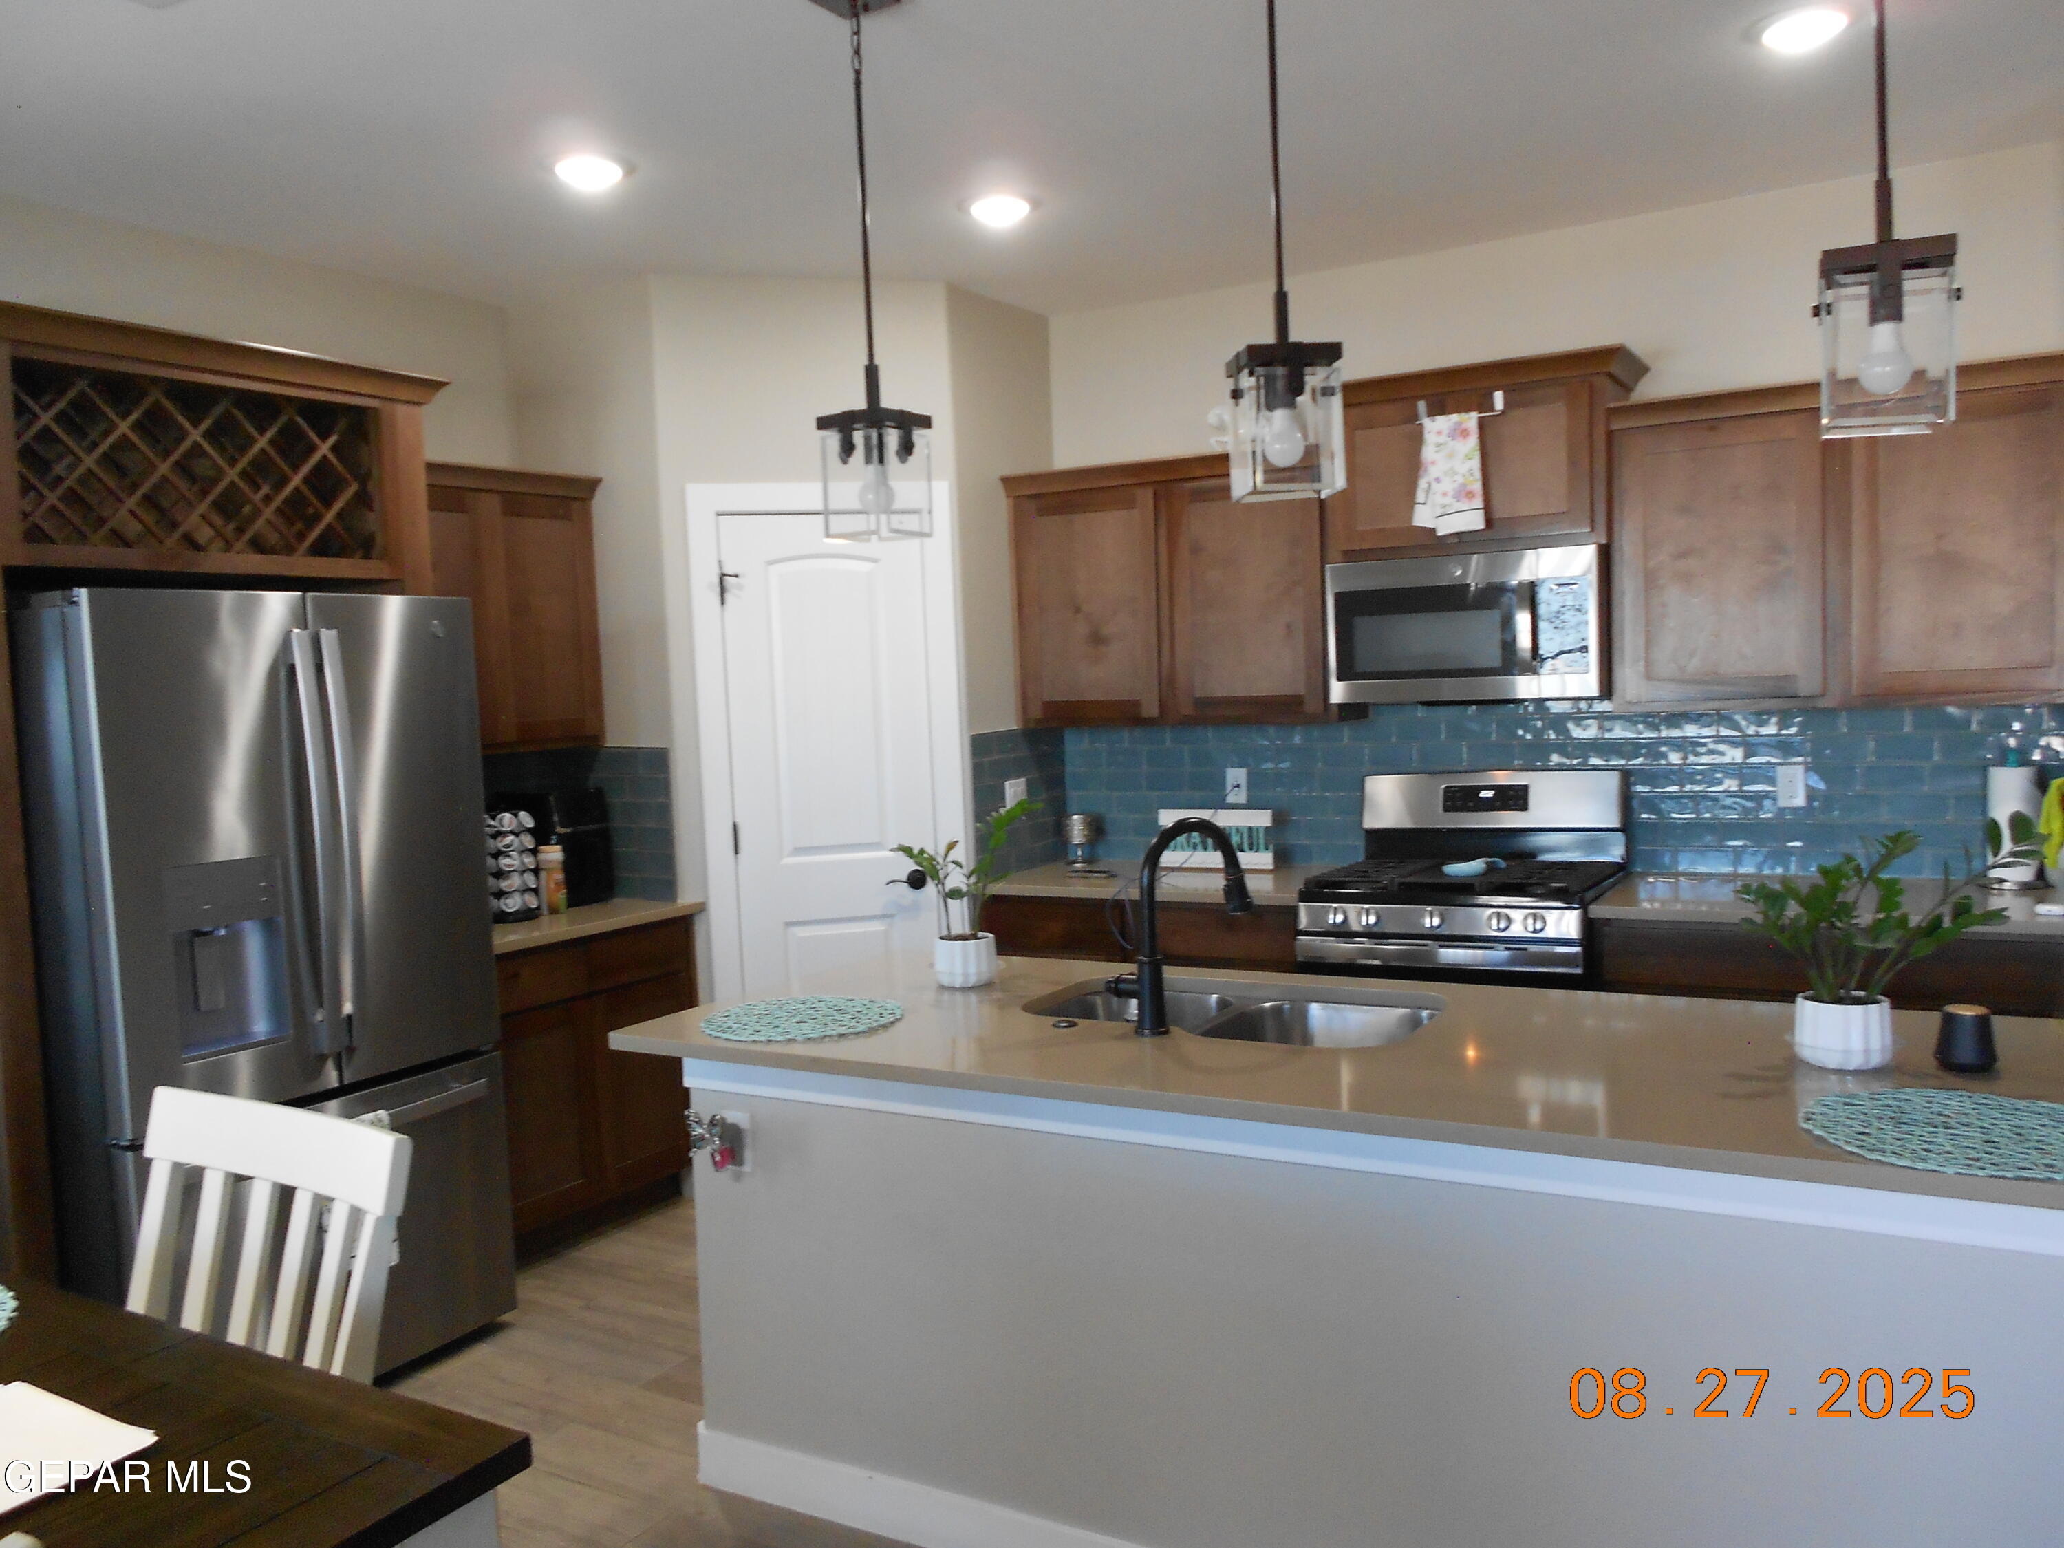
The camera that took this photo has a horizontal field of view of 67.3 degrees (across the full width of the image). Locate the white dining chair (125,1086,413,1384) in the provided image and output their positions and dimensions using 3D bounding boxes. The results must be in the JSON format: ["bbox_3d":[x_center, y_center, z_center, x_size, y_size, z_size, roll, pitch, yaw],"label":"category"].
[{"bbox_3d":[-1.081,0.981,1.795,0.520,1.040,0.570,0,5,32],"label":"white dining chair"}]

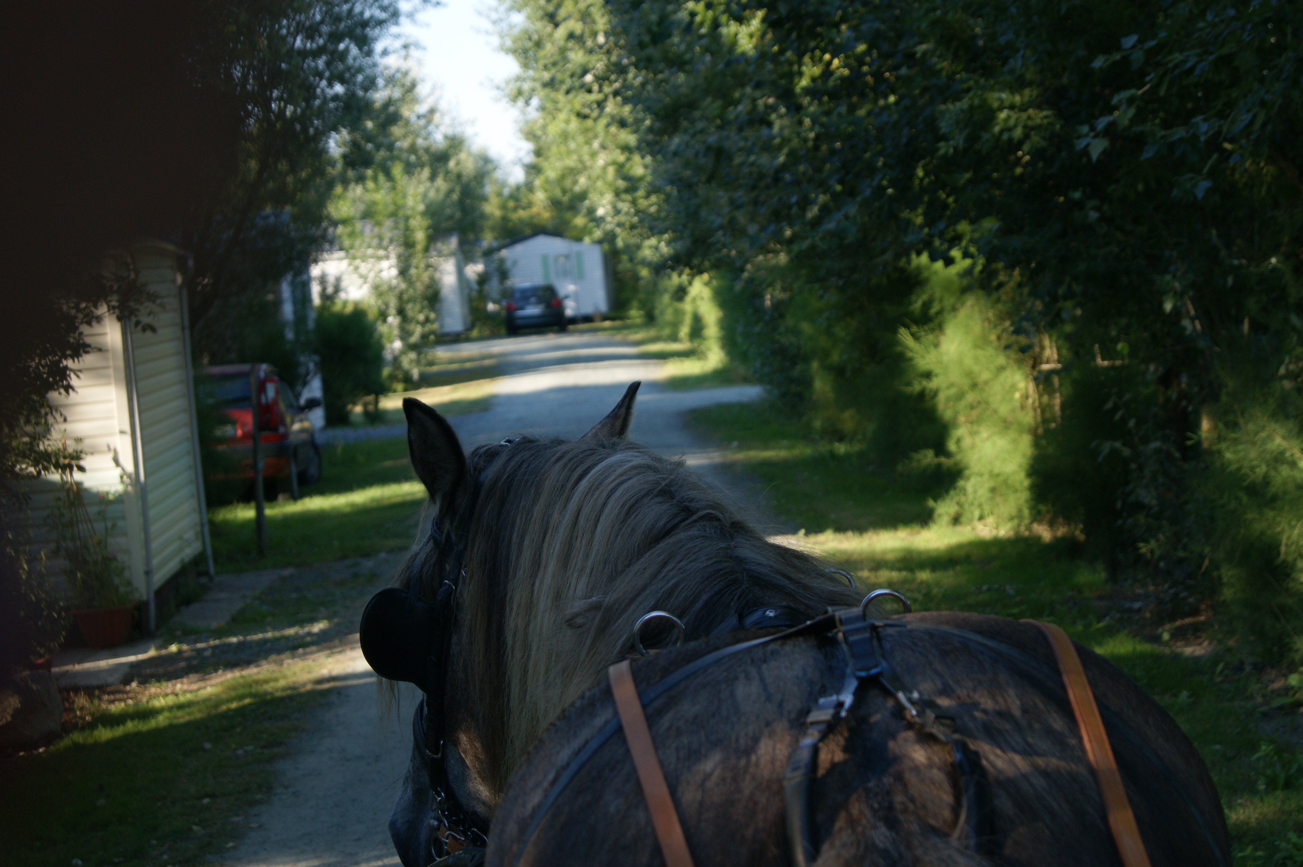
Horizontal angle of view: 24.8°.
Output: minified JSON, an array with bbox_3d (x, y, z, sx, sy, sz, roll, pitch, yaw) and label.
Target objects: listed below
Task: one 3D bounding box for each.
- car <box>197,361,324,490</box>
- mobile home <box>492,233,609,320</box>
[{"bbox_3d":[-4.716,0.001,33.164,1.660,1.450,3.900,-5,4,0],"label":"car"},{"bbox_3d":[-3.510,-5.498,103.989,4.000,3.050,7.800,-5,4,1],"label":"mobile home"}]

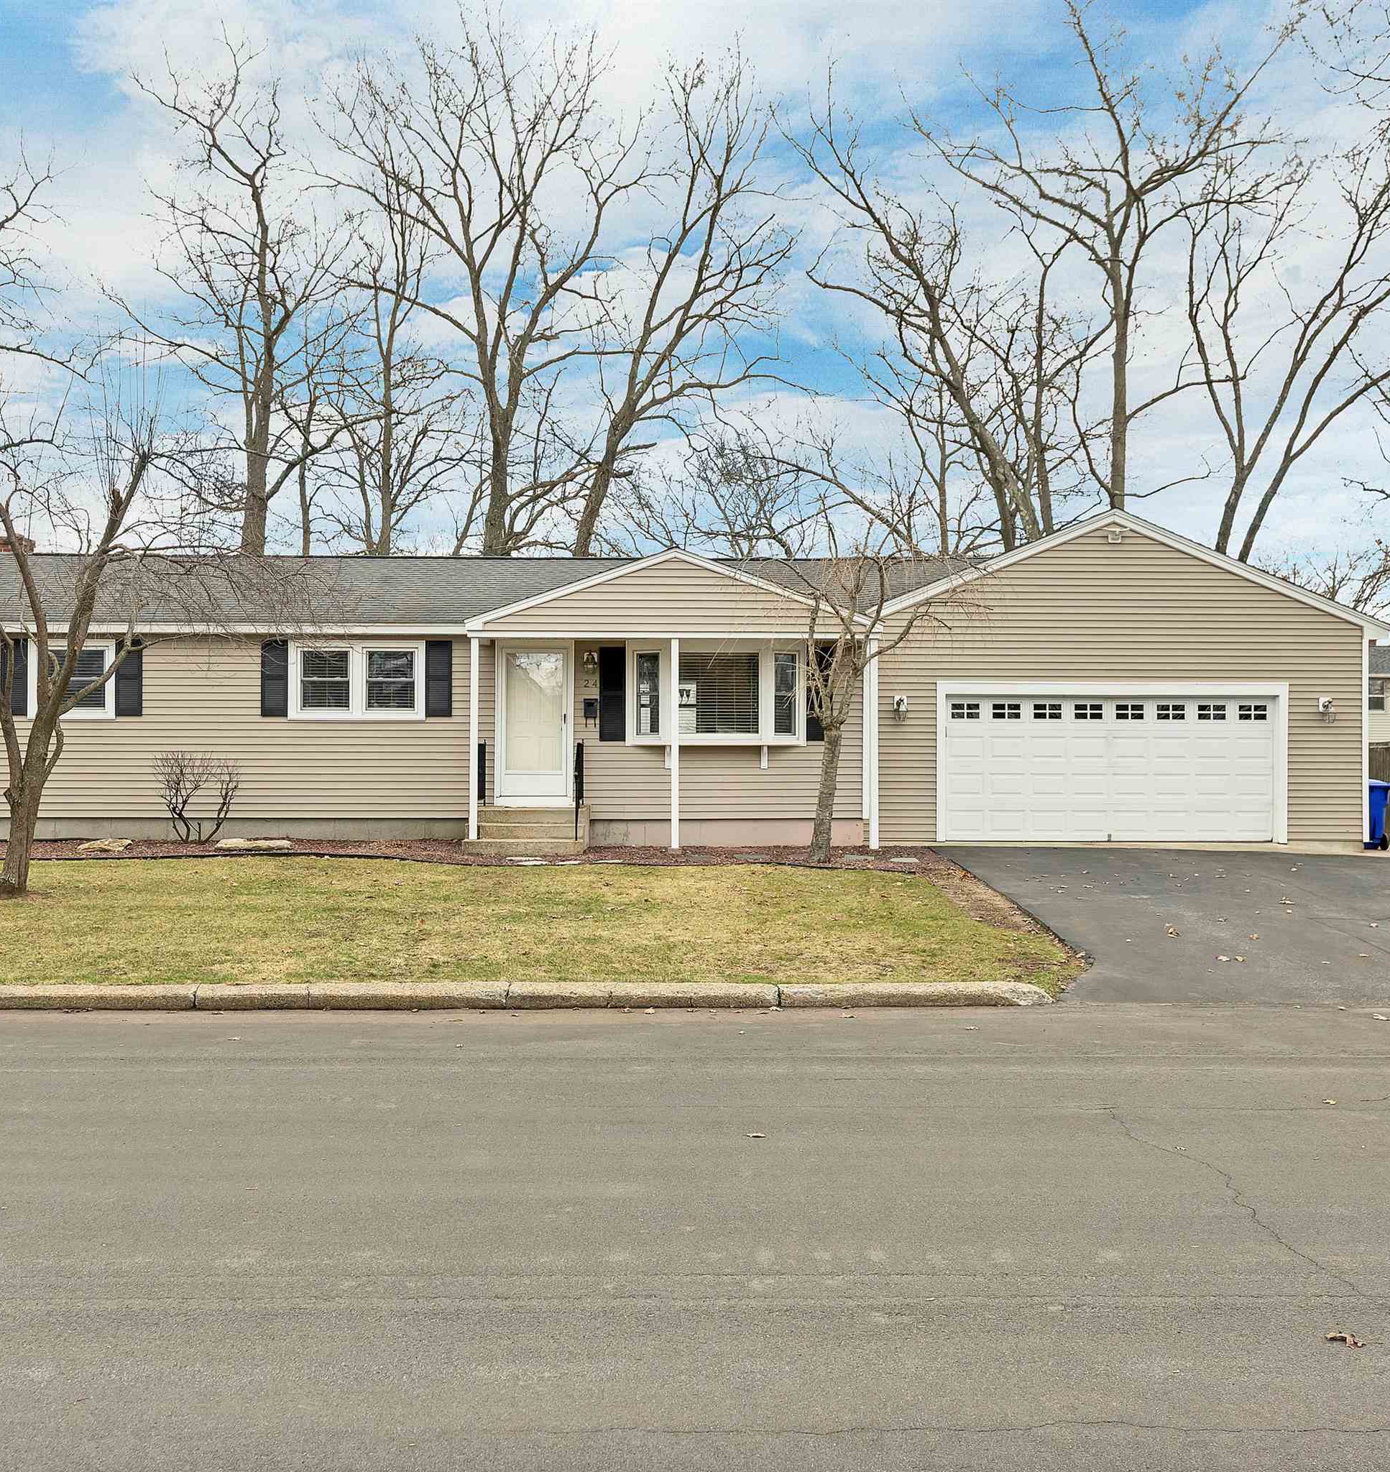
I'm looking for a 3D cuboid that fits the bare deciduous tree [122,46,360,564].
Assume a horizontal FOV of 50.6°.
[{"bbox_3d":[-11.804,-8.032,38.000,6.013,19.928,5.713,0,-1,-2],"label":"bare deciduous tree"}]

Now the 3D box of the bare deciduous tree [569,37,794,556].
[{"bbox_3d":[-0.350,-6.860,33.000,5.200,17.000,5.400,0,0,-1],"label":"bare deciduous tree"}]

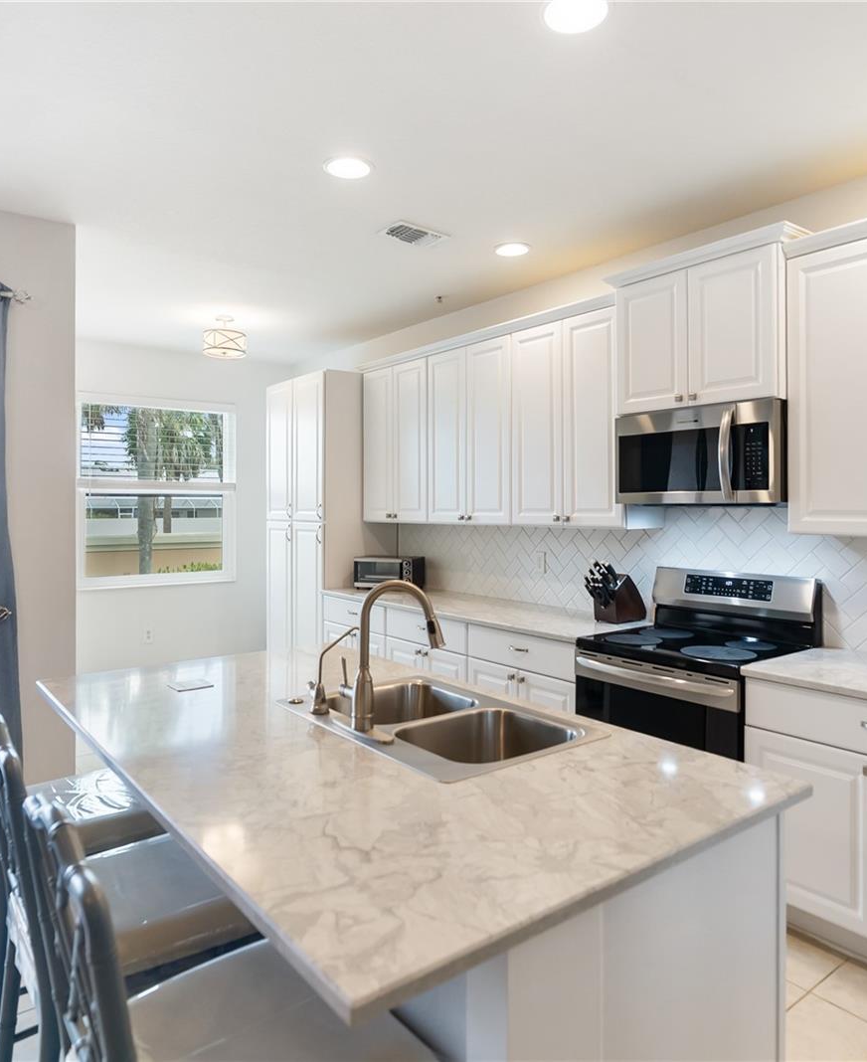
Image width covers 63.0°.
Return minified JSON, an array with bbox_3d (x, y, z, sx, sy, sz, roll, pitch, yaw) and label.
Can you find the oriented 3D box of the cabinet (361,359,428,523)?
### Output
[{"bbox_3d":[-0.141,-0.586,4.923,0.328,1.056,0.754,-1,2,-38],"label":"cabinet"}]

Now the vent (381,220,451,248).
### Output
[{"bbox_3d":[-0.086,-1.434,3.457,0.313,0.025,0.192,-1,2,-38],"label":"vent"}]

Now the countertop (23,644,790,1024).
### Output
[{"bbox_3d":[-0.255,0.507,1.862,1.080,0.033,1.915,0,1,-38],"label":"countertop"}]

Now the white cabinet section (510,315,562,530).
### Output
[{"bbox_3d":[0.655,-0.541,3.791,0.315,1.037,0.362,-2,3,-40],"label":"white cabinet section"}]

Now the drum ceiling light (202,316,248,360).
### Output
[{"bbox_3d":[-1.509,-1.403,5.102,0.310,0.250,0.310,0,1,-38],"label":"drum ceiling light"}]

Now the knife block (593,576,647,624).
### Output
[{"bbox_3d":[0.936,0.349,3.561,0.235,0.236,0.130,0,1,-38],"label":"knife block"}]

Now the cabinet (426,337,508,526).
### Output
[{"bbox_3d":[0.321,-0.564,4.353,0.322,1.055,0.775,0,1,-38],"label":"cabinet"}]

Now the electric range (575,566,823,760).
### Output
[{"bbox_3d":[1.109,0.798,3.047,0.675,1.190,0.764,0,1,-38],"label":"electric range"}]

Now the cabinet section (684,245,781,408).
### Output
[{"bbox_3d":[1.325,-0.798,2.917,0.390,0.575,0.374,-2,3,-40],"label":"cabinet section"}]

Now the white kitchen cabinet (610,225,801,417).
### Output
[{"bbox_3d":[1.226,-0.835,3.079,0.447,0.625,0.805,0,1,-38],"label":"white kitchen cabinet"}]

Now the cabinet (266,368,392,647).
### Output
[{"bbox_3d":[-0.815,0.086,5.571,0.637,2.475,0.953,0,1,-38],"label":"cabinet"}]

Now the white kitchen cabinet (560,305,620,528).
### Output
[{"bbox_3d":[0.913,-0.545,3.591,0.328,1.056,0.394,-1,2,-38],"label":"white kitchen cabinet"}]

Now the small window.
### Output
[{"bbox_3d":[-2.212,-0.310,5.723,1.235,1.504,0.100,-1,2,-38],"label":"small window"}]

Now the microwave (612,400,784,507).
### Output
[{"bbox_3d":[1.239,-0.311,3.109,0.420,0.410,0.759,-1,2,-38],"label":"microwave"}]

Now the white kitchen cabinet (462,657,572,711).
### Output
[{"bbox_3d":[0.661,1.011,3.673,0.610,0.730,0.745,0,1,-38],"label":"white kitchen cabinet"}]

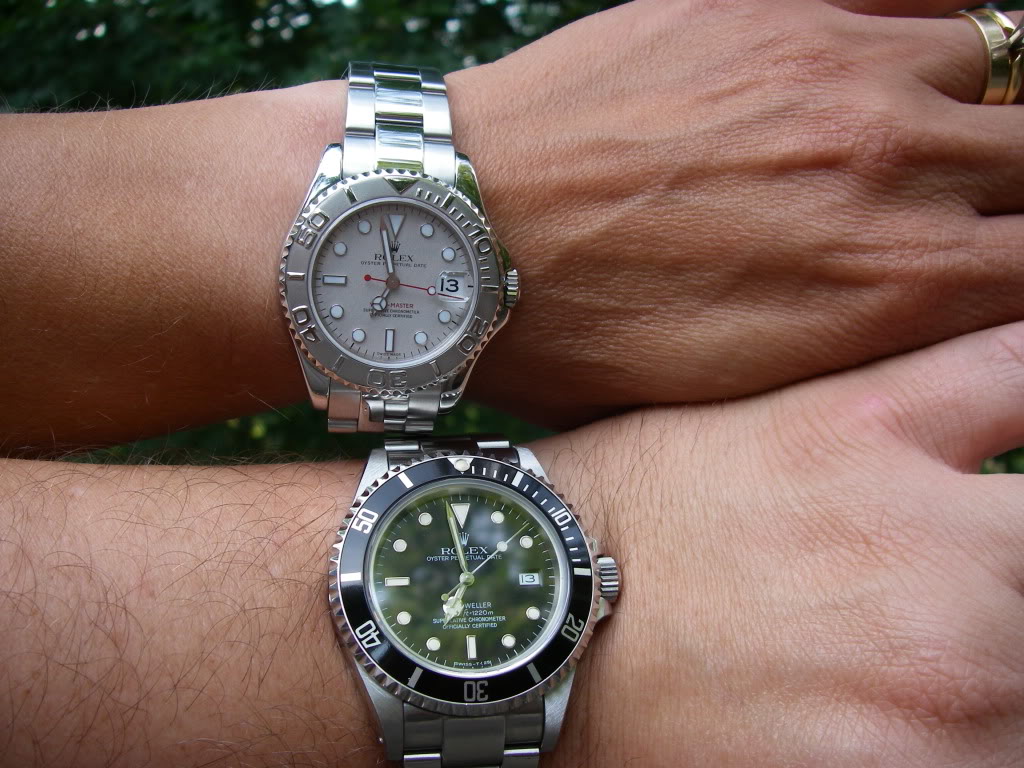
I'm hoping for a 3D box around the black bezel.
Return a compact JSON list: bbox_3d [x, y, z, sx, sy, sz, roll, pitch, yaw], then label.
[{"bbox_3d":[-0.007,0.028,0.166,0.040,0.004,0.040,-1,64,-11],"label":"black bezel"}]

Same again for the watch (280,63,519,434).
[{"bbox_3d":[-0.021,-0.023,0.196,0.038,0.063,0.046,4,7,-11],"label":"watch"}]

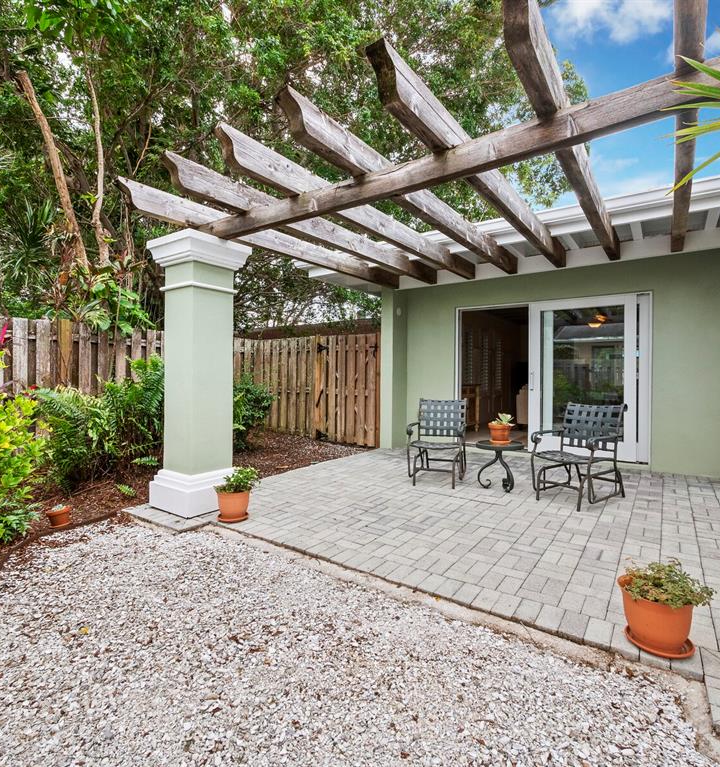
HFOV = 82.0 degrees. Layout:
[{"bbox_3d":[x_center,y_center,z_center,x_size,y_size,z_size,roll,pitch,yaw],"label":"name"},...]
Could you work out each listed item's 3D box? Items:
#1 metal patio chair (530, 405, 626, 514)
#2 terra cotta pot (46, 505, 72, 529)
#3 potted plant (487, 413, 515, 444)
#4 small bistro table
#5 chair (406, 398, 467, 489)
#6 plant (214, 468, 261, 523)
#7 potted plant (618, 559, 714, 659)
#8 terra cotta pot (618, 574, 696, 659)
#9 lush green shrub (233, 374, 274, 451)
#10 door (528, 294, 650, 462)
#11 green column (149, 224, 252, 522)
[{"bbox_3d":[2.041,0.627,3.818,0.780,0.875,0.600,0,1,-33],"label":"metal patio chair"},{"bbox_3d":[-2.300,1.020,3.160,0.165,0.150,0.165,0,1,-36],"label":"terra cotta pot"},{"bbox_3d":[1.425,0.450,4.180,0.245,0.310,0.235,0,1,19],"label":"potted plant"},{"bbox_3d":[1.409,0.828,4.140,0.485,0.465,0.485,1,1,37],"label":"small bistro table"},{"bbox_3d":[0.877,0.617,4.563,0.600,0.875,0.780,0,1,19],"label":"chair"},{"bbox_3d":[-0.985,0.880,3.320,0.345,0.410,0.320,0,1,-17],"label":"plant"},{"bbox_3d":[1.300,0.950,1.785,0.340,0.320,0.320,1,1,36],"label":"potted plant"},{"bbox_3d":[1.272,0.992,1.776,0.270,0.235,0.270,1,1,36],"label":"terra cotta pot"},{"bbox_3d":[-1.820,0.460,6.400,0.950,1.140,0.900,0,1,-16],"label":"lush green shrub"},{"bbox_3d":[2.867,-0.077,5.260,1.370,2.040,0.100,1,1,37],"label":"door"},{"bbox_3d":[-1.424,-0.077,3.708,0.610,2.310,0.610,1,1,37],"label":"green column"}]

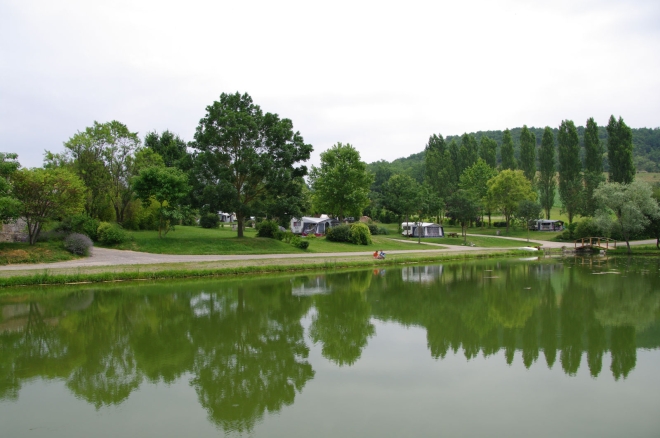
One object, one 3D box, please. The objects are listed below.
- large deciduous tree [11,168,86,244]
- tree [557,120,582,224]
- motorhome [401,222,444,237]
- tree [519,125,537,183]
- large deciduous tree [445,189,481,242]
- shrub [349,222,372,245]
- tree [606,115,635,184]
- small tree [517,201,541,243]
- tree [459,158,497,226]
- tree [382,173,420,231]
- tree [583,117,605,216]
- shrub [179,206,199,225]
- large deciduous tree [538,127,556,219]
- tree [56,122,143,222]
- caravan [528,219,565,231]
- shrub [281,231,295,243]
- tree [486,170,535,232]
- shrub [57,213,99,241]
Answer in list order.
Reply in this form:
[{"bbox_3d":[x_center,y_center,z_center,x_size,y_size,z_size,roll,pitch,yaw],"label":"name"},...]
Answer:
[{"bbox_3d":[-22.210,-0.990,39.000,5.900,6.000,5.600,0,-2,0],"label":"large deciduous tree"},{"bbox_3d":[58.021,-11.167,120.000,6.070,25.490,5.890,0,-2,0],"label":"tree"},{"bbox_3d":[17.073,2.041,90.500,4.900,2.700,5.900,-2,-3,45],"label":"motorhome"},{"bbox_3d":[45.950,-10.820,115.000,4.100,22.330,4.100,0,-2,0],"label":"tree"},{"bbox_3d":[20.028,-0.488,74.158,4.920,8.180,4.680,-1,-2,15],"label":"large deciduous tree"},{"bbox_3d":[4.227,2.079,68.500,3.330,3.190,3.230,0,-2,0],"label":"shrub"},{"bbox_3d":[68.104,-11.605,115.883,5.660,25.790,5.660,-1,-2,30],"label":"tree"},{"bbox_3d":[35.517,0.445,88.000,4.630,7.480,4.490,0,-2,0],"label":"small tree"},{"bbox_3d":[34.913,-6.036,117.000,8.990,16.570,8.720,0,-2,0],"label":"tree"},{"bbox_3d":[13.163,-2.669,91.000,7.000,11.410,6.790,0,-2,0],"label":"tree"},{"bbox_3d":[55.440,-10.410,104.000,4.600,22.300,4.600,0,-2,0],"label":"tree"},{"bbox_3d":[-22.375,-0.397,78.438,3.200,3.170,2.880,0,-2,-16],"label":"shrub"},{"bbox_3d":[55.002,-11.506,125.000,4.550,23.770,4.420,0,-2,0],"label":"large deciduous tree"},{"bbox_3d":[-25.290,-5.080,54.000,9.180,11.360,8.900,0,-2,0],"label":"tree"},{"bbox_3d":[46.640,1.370,106.000,4.600,2.400,5.000,1,-2,-30],"label":"caravan"},{"bbox_3d":[-4.810,2.010,56.000,1.600,1.420,1.500,0,-2,0],"label":"shrub"},{"bbox_3d":[37.742,-3.847,102.788,9.760,13.310,9.270,-1,-2,20],"label":"tree"},{"bbox_3d":[-26.537,0.950,52.157,4.140,2.850,3.310,1,-2,-27],"label":"shrub"}]

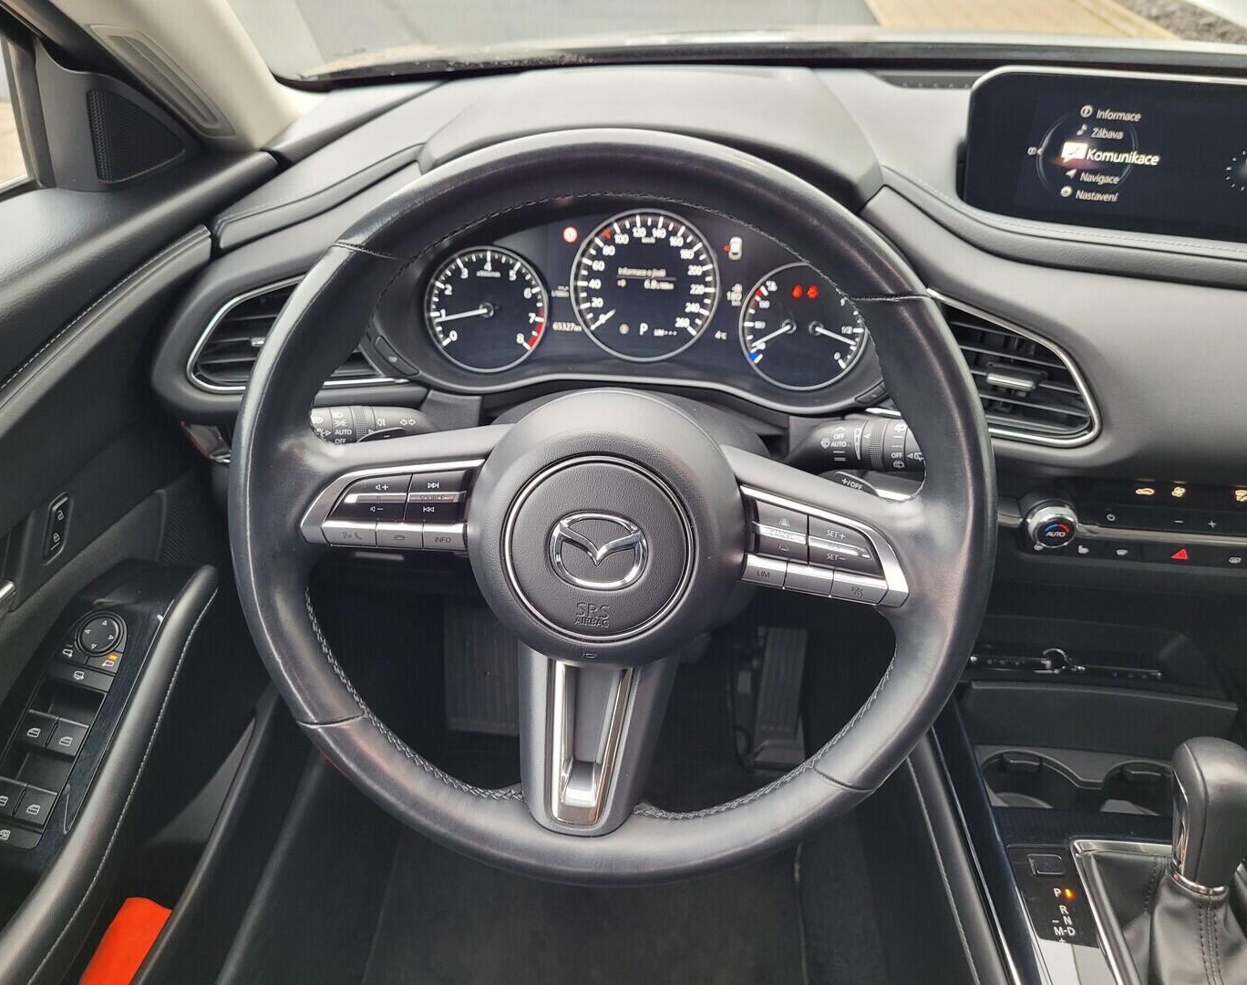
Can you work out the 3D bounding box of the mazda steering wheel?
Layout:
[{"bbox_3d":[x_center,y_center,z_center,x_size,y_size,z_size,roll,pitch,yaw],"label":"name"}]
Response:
[{"bbox_3d":[-0.008,0.015,0.501,0.372,0.372,0.095,4,10,3],"label":"mazda steering wheel"}]

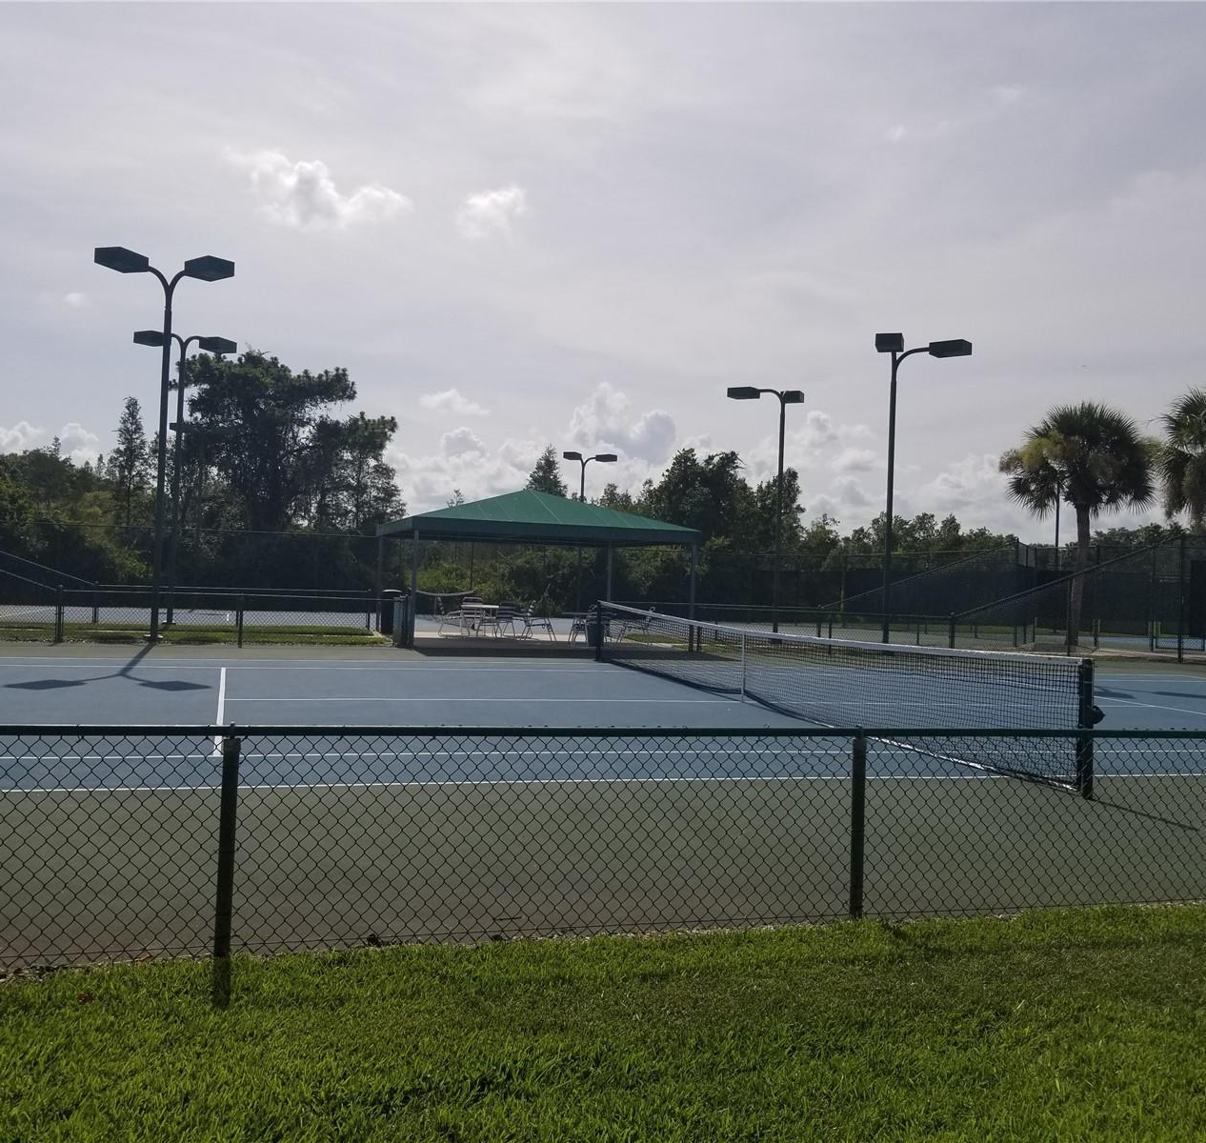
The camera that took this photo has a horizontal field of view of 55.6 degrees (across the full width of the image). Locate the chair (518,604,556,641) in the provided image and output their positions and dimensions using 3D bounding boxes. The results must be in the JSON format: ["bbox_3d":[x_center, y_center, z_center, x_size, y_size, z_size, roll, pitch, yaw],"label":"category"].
[{"bbox_3d":[-1.516,1.200,26.400,0.780,0.870,0.600,2,0,-17],"label":"chair"}]

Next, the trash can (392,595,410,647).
[{"bbox_3d":[-4.037,1.012,22.900,0.380,1.040,0.380,2,0,-17],"label":"trash can"}]

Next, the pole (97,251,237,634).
[{"bbox_3d":[-8.530,-2.281,22.100,2.400,7.250,1.500,2,0,-17],"label":"pole"}]

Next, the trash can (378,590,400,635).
[{"bbox_3d":[-5.035,0.974,27.150,0.490,1.100,0.490,2,0,-17],"label":"trash can"}]

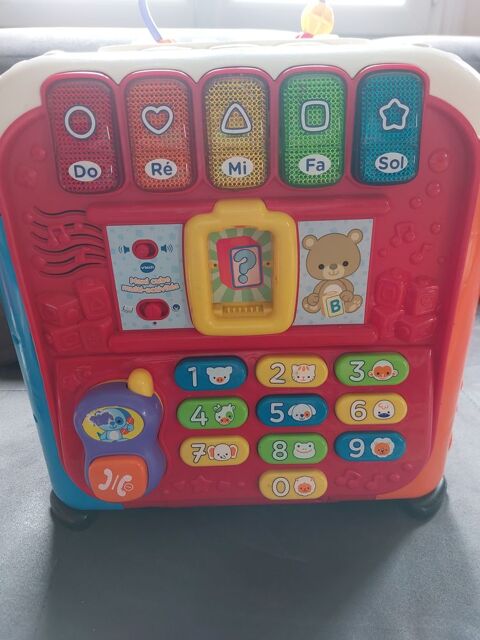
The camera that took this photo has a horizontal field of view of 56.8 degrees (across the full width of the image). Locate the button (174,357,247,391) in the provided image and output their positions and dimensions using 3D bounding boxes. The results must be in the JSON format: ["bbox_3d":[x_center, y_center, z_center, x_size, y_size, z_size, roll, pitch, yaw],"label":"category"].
[{"bbox_3d":[-0.021,0.041,0.334,0.055,0.024,0.009,-2,16,0],"label":"button"}]

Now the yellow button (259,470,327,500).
[{"bbox_3d":[0.043,0.132,0.356,0.054,0.022,0.009,-2,16,0],"label":"yellow button"}]

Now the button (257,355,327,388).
[{"bbox_3d":[0.040,0.039,0.334,0.054,0.023,0.009,-2,16,0],"label":"button"}]

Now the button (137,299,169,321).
[{"bbox_3d":[-0.063,-0.007,0.321,0.025,0.016,0.010,-2,18,0],"label":"button"}]

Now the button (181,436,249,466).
[{"bbox_3d":[-0.019,0.104,0.349,0.055,0.022,0.009,-2,16,0],"label":"button"}]

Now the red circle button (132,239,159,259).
[{"bbox_3d":[-0.066,-0.049,0.309,0.018,0.014,0.010,-2,18,0],"label":"red circle button"}]

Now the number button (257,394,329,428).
[{"bbox_3d":[0.040,0.070,0.341,0.055,0.023,0.009,-2,16,0],"label":"number button"}]

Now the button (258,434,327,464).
[{"bbox_3d":[0.042,0.101,0.348,0.055,0.022,0.009,-2,16,0],"label":"button"}]

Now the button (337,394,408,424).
[{"bbox_3d":[0.101,0.069,0.341,0.054,0.023,0.009,-2,16,0],"label":"button"}]

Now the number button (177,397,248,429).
[{"bbox_3d":[-0.021,0.072,0.342,0.055,0.023,0.009,-2,16,0],"label":"number button"}]

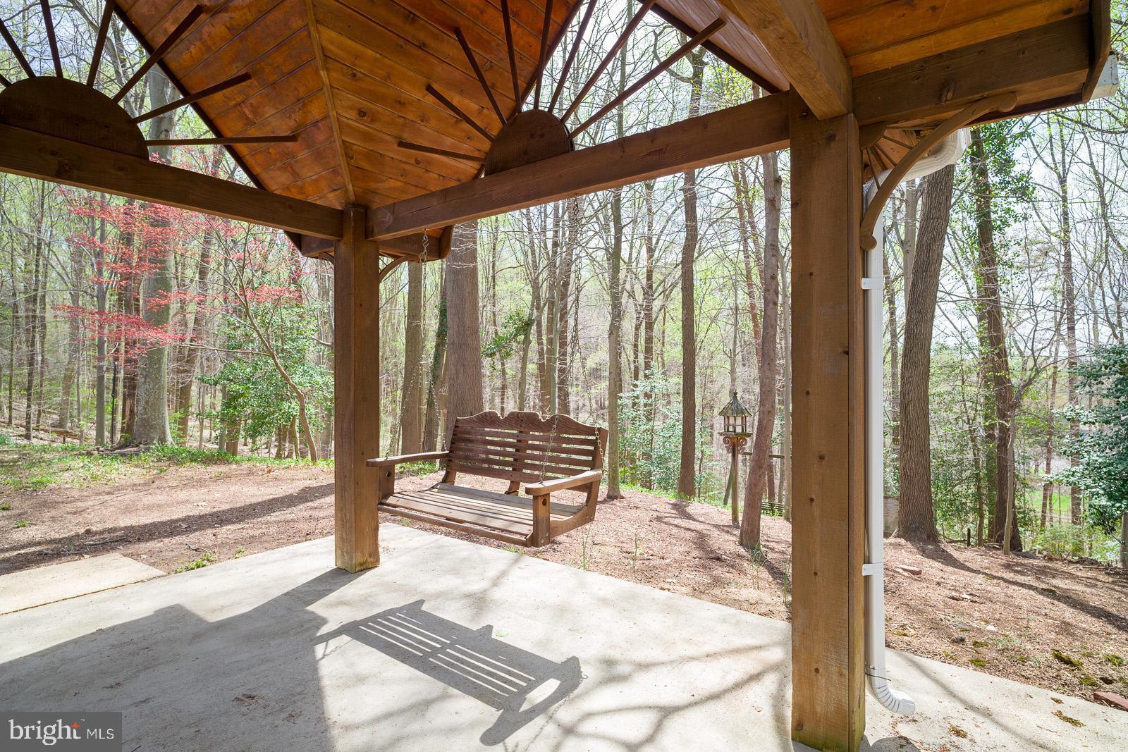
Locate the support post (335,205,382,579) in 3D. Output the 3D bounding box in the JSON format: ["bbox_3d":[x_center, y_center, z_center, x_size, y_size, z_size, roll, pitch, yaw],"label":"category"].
[{"bbox_3d":[-1.342,0.085,3.687,0.196,2.320,0.196,0,0,36],"label":"support post"}]

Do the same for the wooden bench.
[{"bbox_3d":[-0.416,0.455,2.898,1.190,0.525,0.570,0,0,36],"label":"wooden bench"}]

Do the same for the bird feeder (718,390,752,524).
[{"bbox_3d":[2.128,1.022,7.000,0.415,1.650,0.415,0,0,17],"label":"bird feeder"}]

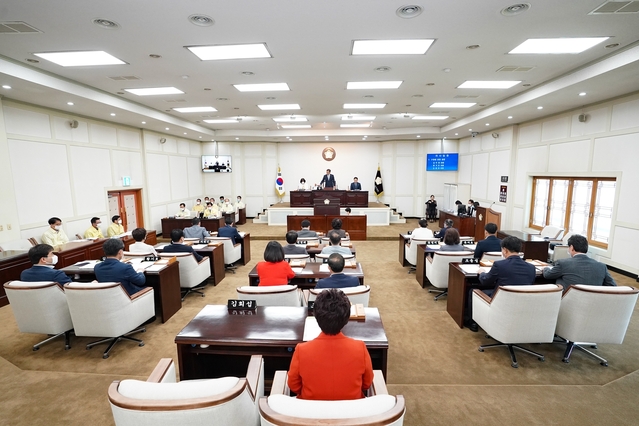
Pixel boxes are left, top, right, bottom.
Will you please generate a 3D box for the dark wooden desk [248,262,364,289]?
[{"bbox_3d":[-0.167,1.198,4.227,1.585,0.765,0.551,0,8,3],"label":"dark wooden desk"}]

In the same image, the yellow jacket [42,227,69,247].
[{"bbox_3d":[-5.873,0.628,6.371,0.360,0.620,0.520,2,8,18],"label":"yellow jacket"}]

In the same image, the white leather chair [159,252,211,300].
[{"bbox_3d":[-2.579,1.131,5.497,0.670,0.880,0.700,0,8,5],"label":"white leather chair"}]

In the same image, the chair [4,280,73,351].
[{"bbox_3d":[-3.352,1.241,3.727,0.673,0.887,0.694,1,8,11],"label":"chair"}]

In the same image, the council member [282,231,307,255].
[{"bbox_3d":[-0.492,0.919,5.540,0.540,1.260,0.750,0,8,3],"label":"council member"}]

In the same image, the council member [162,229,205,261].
[{"bbox_3d":[-2.689,0.911,5.664,0.580,1.270,0.750,1,8,7],"label":"council member"}]

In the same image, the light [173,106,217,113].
[{"bbox_3d":[-3.813,-3.215,8.796,1.212,0.071,0.556,0,8,3],"label":"light"}]

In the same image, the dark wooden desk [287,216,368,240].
[{"bbox_3d":[0.305,0.573,11.451,3.121,0.979,0.632,0,8,3],"label":"dark wooden desk"}]

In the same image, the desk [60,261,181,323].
[{"bbox_3d":[-3.058,1.205,4.396,1.585,0.765,0.551,0,8,3],"label":"desk"}]

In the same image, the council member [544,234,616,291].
[{"bbox_3d":[2.908,0.935,3.513,0.620,1.340,0.780,-1,7,-2],"label":"council member"}]

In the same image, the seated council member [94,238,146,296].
[{"bbox_3d":[-2.399,0.963,3.802,0.570,1.320,0.770,0,7,8],"label":"seated council member"}]

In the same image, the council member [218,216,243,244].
[{"bbox_3d":[-1.852,0.672,6.265,0.550,1.250,0.750,0,7,6],"label":"council member"}]

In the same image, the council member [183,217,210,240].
[{"bbox_3d":[-2.528,0.674,6.304,0.560,1.250,0.750,0,7,8],"label":"council member"}]

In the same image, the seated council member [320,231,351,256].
[{"bbox_3d":[0.310,0.946,5.389,0.530,1.234,0.765,0,8,3],"label":"seated council member"}]

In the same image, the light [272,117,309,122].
[{"bbox_3d":[-1.062,-3.476,10.523,1.212,0.071,0.556,0,8,3],"label":"light"}]

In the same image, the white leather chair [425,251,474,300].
[{"bbox_3d":[2.137,1.006,4.734,0.650,0.900,0.670,0,7,6],"label":"white leather chair"}]

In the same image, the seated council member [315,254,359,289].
[{"bbox_3d":[0.201,1.027,3.564,0.530,1.200,0.750,-1,7,0],"label":"seated council member"}]

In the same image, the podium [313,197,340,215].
[{"bbox_3d":[0.341,0.027,11.921,1.120,1.280,0.650,0,8,3],"label":"podium"}]

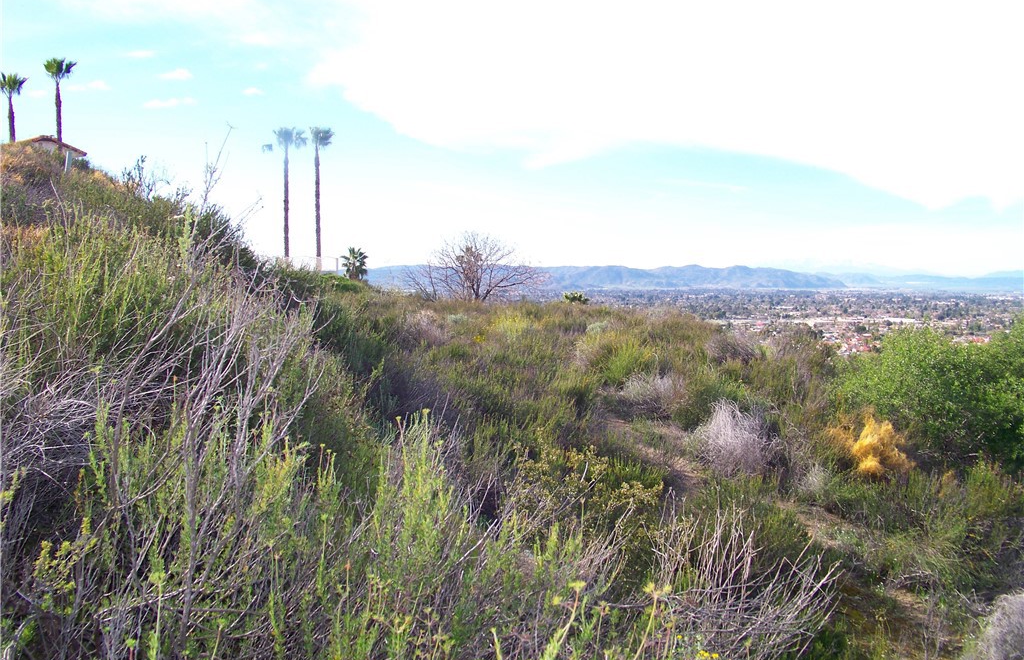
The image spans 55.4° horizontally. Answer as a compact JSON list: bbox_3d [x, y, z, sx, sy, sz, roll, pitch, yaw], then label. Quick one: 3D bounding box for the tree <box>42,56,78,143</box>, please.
[{"bbox_3d":[-32.411,-16.134,70.000,2.366,6.956,2.366,-1,3,-25],"label":"tree"}]

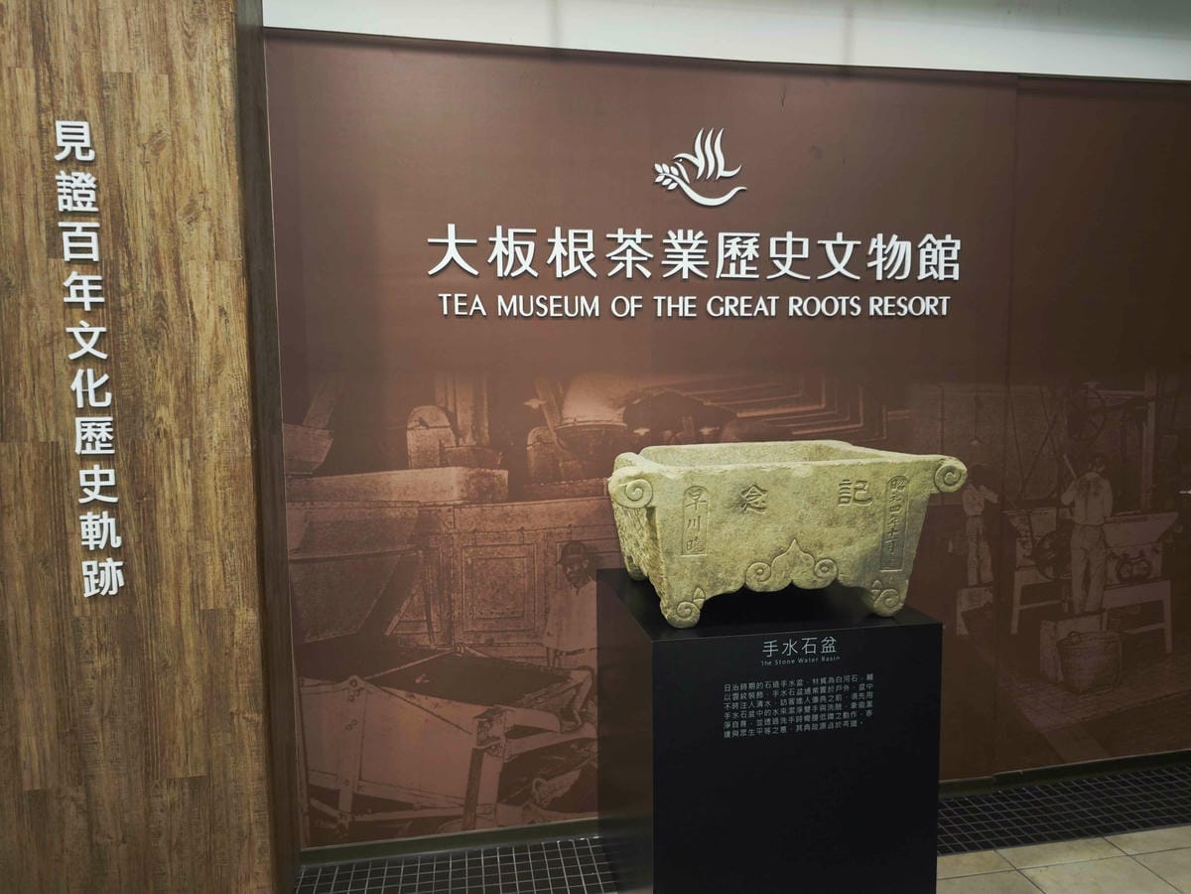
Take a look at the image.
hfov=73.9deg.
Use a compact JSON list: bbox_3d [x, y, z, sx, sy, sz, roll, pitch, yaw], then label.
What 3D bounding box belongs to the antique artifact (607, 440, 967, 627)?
[{"bbox_3d":[0.434,0.213,2.230,0.915,0.410,0.605,-2,5,-10],"label":"antique artifact"}]

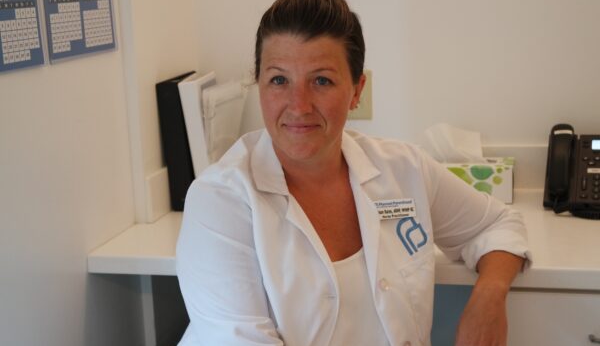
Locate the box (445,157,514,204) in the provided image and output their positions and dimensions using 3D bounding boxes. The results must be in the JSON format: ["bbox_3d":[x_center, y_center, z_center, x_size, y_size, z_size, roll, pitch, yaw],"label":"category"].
[{"bbox_3d":[0.372,0.015,2.215,0.233,0.085,0.115,1,11,12],"label":"box"}]

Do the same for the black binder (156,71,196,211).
[{"bbox_3d":[-0.250,-0.082,2.279,0.056,0.289,0.268,-4,10,13],"label":"black binder"}]

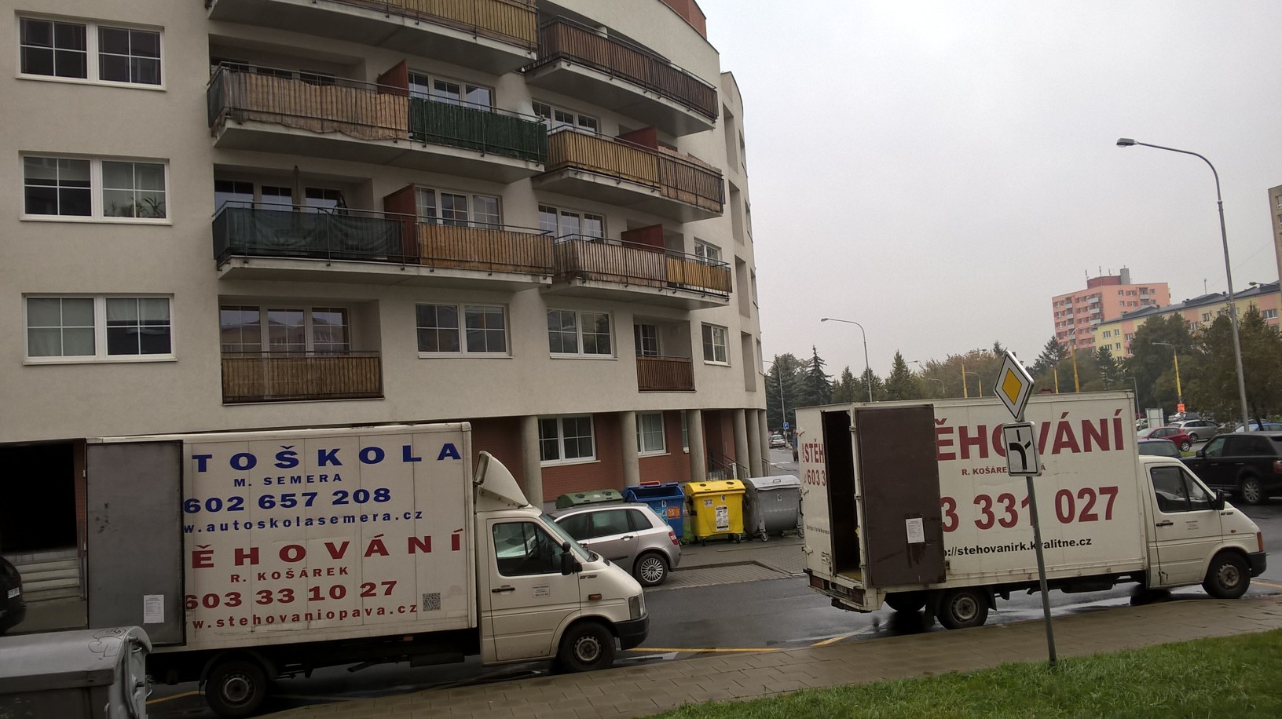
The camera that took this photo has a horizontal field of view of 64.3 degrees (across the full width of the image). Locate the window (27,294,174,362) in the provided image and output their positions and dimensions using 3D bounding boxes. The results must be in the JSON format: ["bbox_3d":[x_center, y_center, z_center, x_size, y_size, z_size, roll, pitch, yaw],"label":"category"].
[{"bbox_3d":[-10.584,-0.642,20.007,2.529,1.261,0.150,-2,-5,-28],"label":"window"}]

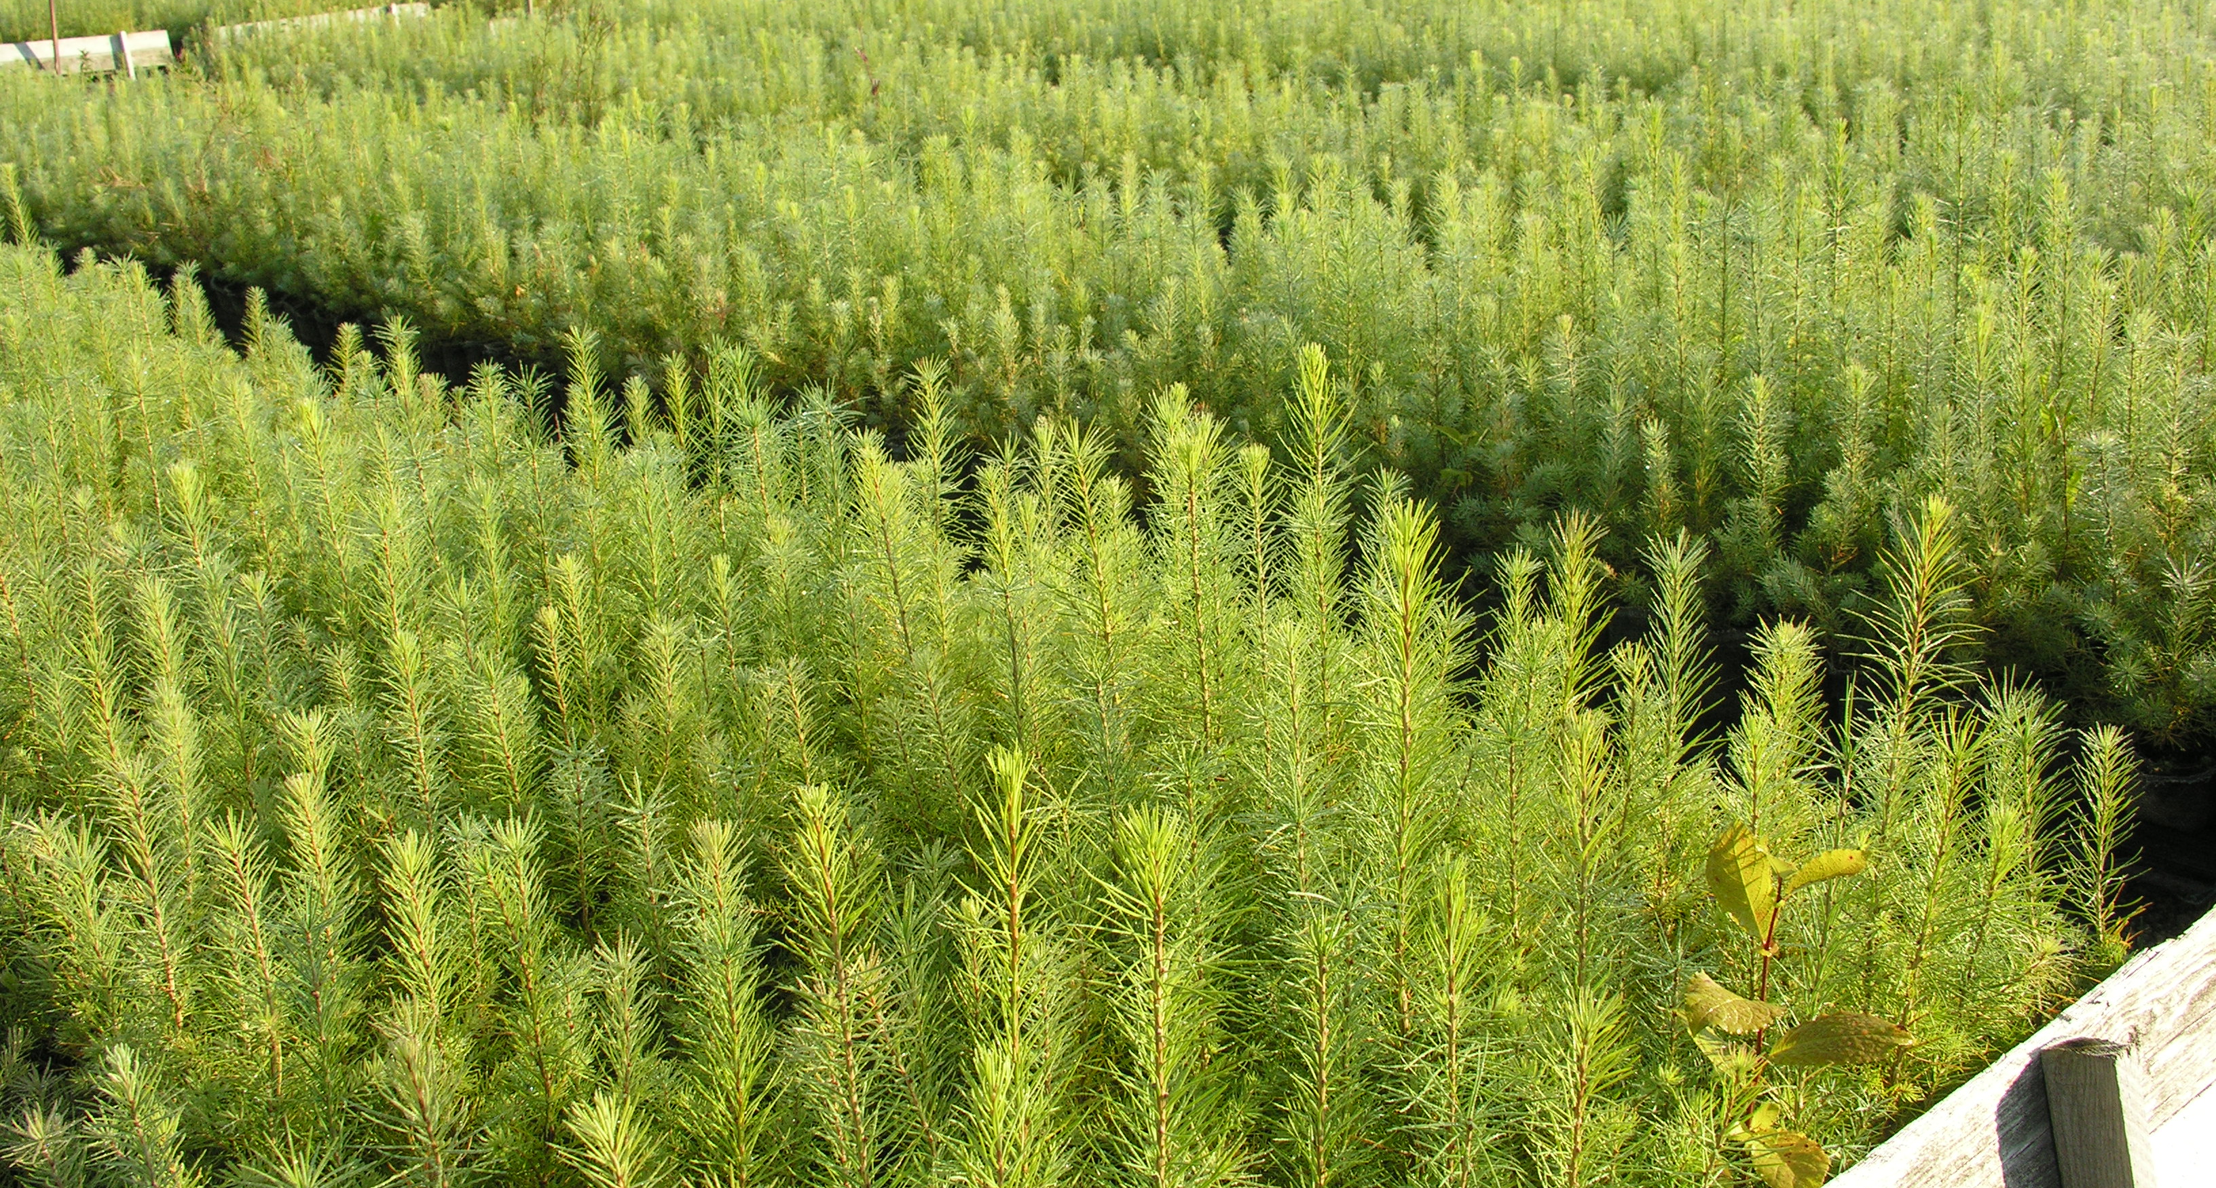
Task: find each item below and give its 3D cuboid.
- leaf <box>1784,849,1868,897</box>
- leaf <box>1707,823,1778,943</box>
[{"bbox_3d":[0.505,0.197,1.575,0.059,0.020,0.032,-19,22,-13],"label":"leaf"},{"bbox_3d":[0.449,0.206,1.580,0.045,0.082,0.020,-14,-7,14],"label":"leaf"}]

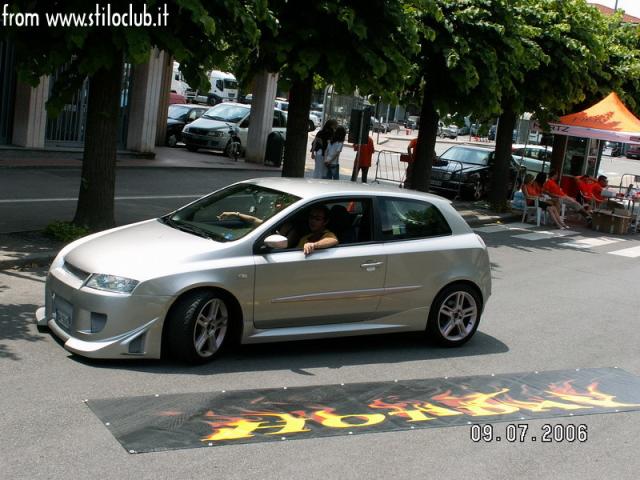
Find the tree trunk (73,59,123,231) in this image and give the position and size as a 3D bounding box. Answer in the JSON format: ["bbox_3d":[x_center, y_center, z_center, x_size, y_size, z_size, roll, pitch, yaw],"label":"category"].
[{"bbox_3d":[-3.207,-1.410,13.574,0.560,2.520,0.560,6,8,0],"label":"tree trunk"}]

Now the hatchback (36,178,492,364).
[{"bbox_3d":[-0.311,0.138,8.408,4.190,1.440,1.790,1,10,-35],"label":"hatchback"}]

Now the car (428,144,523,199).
[{"bbox_3d":[4.459,-2.033,27.078,1.720,1.420,4.450,10,9,28],"label":"car"}]

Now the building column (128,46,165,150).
[{"bbox_3d":[-4.737,-3.804,25.129,0.540,3.100,0.540,12,10,35],"label":"building column"}]

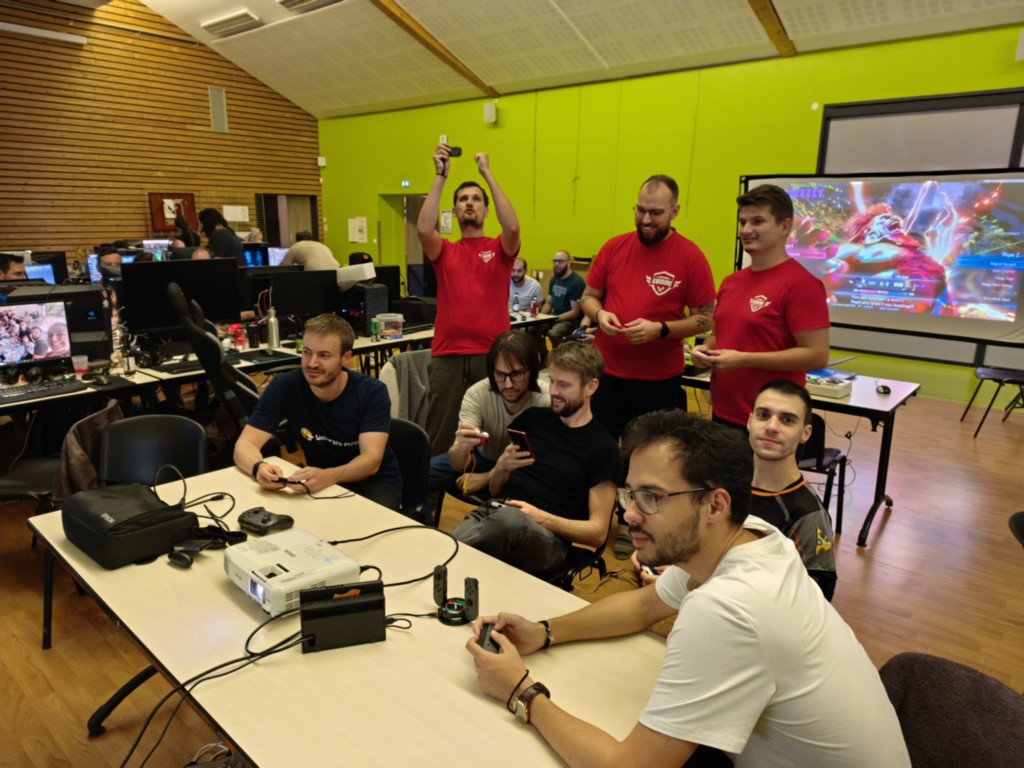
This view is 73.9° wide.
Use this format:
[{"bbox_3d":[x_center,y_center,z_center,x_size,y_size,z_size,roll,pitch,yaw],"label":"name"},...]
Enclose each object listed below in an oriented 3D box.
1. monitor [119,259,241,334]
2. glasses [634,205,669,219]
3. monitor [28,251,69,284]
[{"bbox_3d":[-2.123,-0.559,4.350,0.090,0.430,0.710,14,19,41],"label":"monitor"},{"bbox_3d":[0.609,-0.740,2.887,0.142,0.045,0.145,12,32,37],"label":"glasses"},{"bbox_3d":[-4.269,-1.048,6.200,0.080,0.350,0.520,14,19,41],"label":"monitor"}]

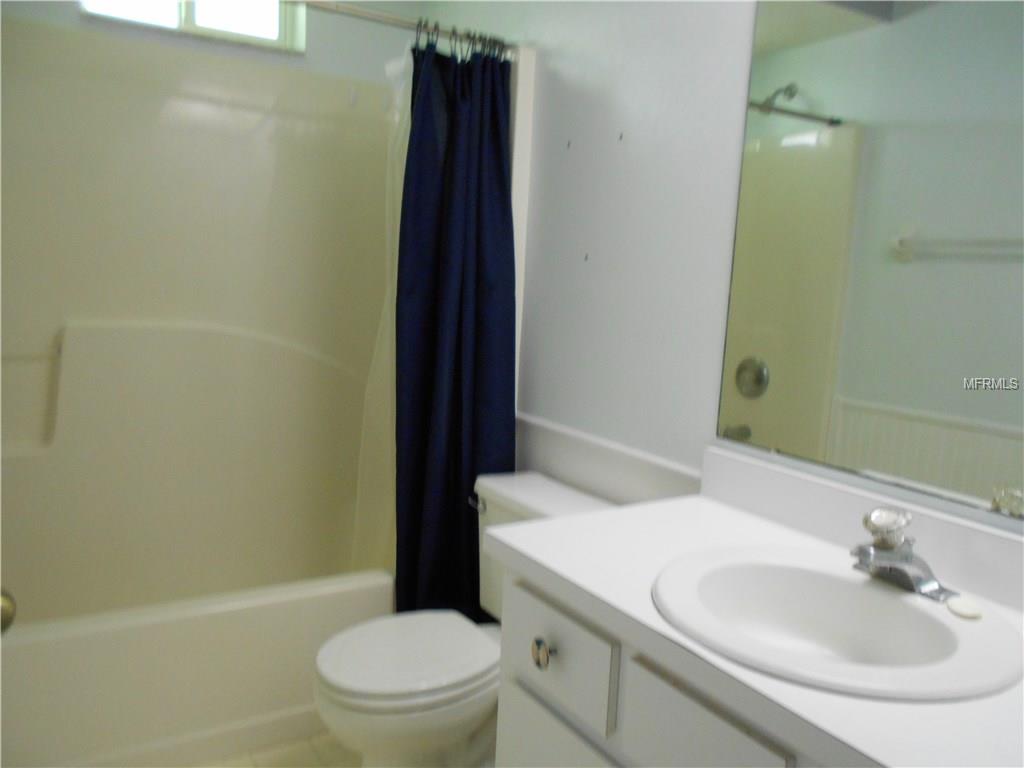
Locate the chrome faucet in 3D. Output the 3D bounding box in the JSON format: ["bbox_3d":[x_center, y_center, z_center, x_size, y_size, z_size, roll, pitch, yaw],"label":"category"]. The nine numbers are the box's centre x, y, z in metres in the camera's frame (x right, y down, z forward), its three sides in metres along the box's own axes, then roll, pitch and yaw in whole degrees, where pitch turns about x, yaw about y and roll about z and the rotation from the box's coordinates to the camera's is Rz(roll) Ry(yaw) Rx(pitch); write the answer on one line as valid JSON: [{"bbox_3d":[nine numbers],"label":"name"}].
[{"bbox_3d":[0.580,0.247,1.167,0.147,0.125,0.153,-2,10,-33],"label":"chrome faucet"}]

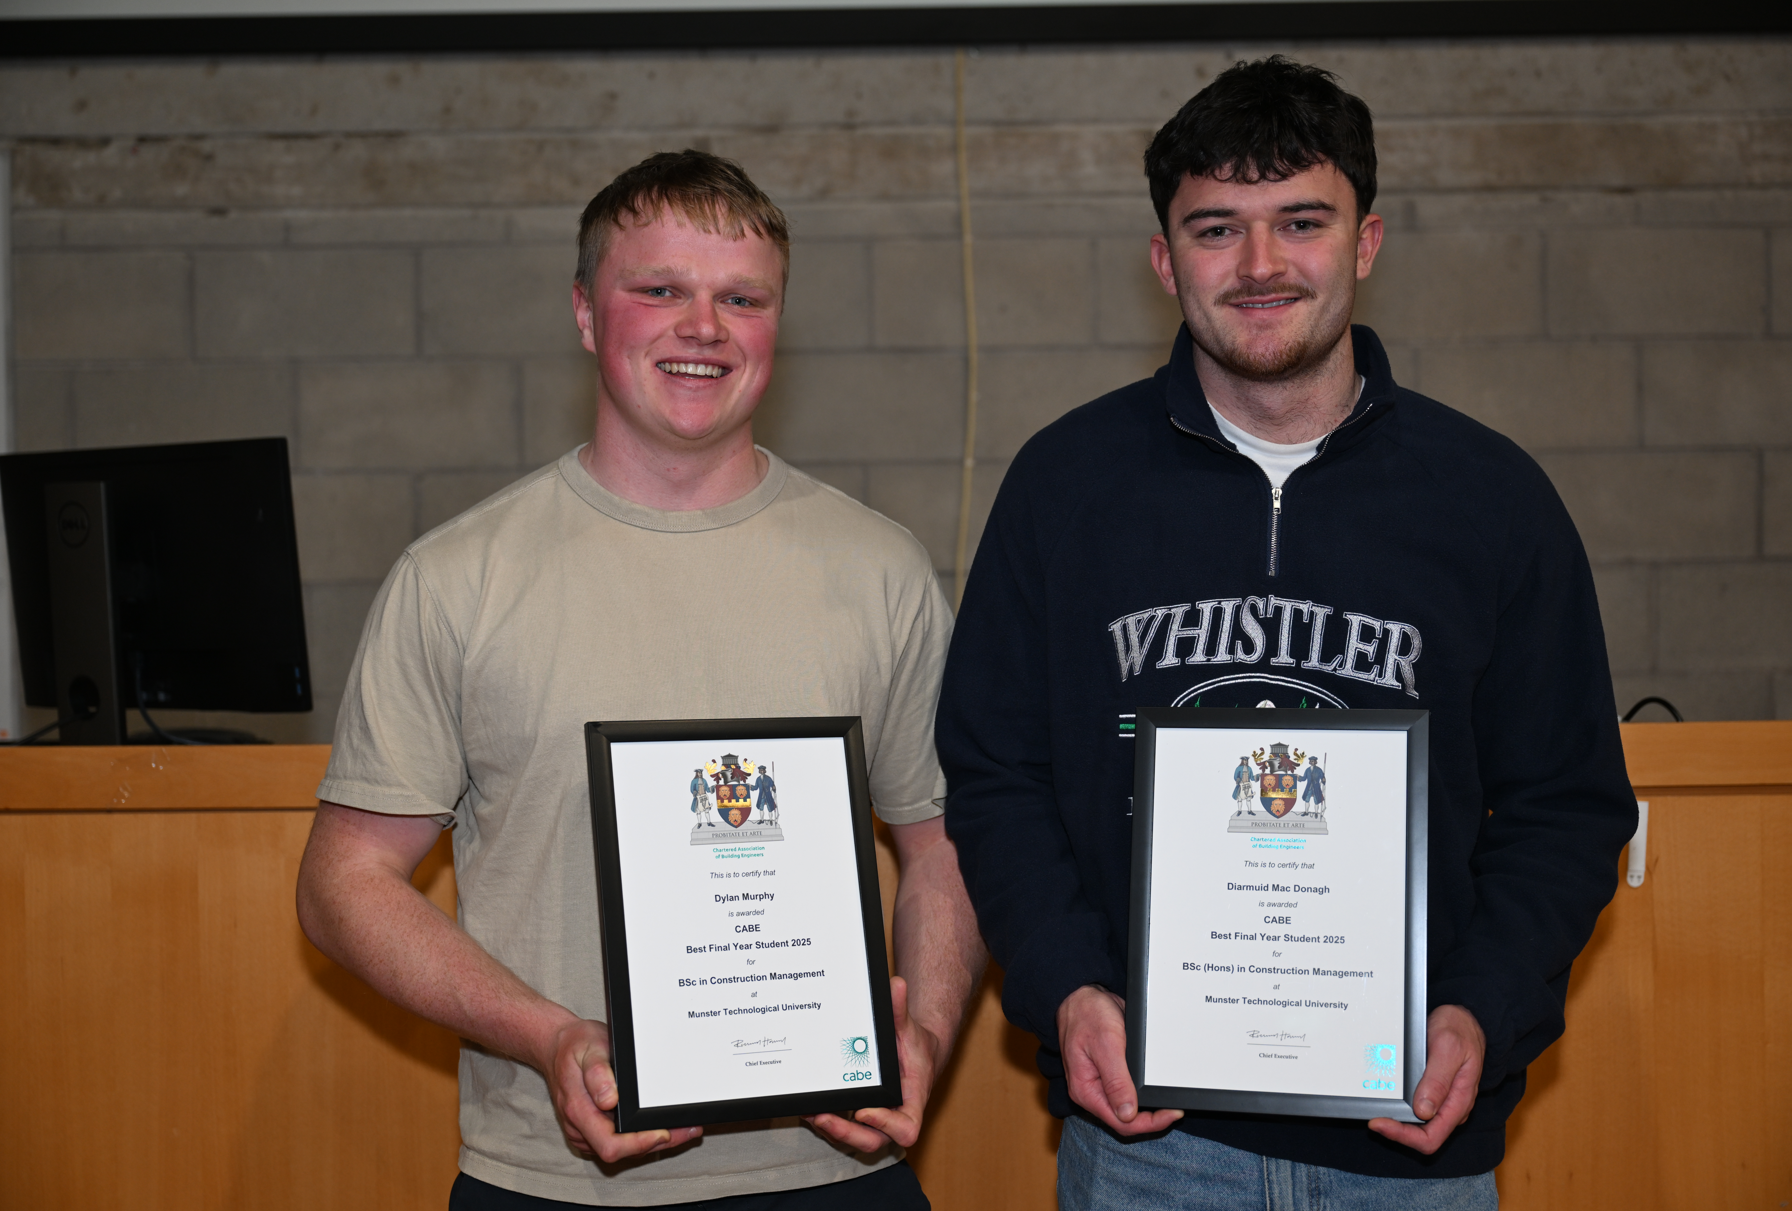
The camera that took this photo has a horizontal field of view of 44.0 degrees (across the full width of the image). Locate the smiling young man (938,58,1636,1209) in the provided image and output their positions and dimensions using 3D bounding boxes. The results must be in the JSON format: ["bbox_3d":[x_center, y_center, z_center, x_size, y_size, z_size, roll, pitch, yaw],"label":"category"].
[{"bbox_3d":[0.343,0.475,1.920,0.610,1.870,0.360,-1,1,12],"label":"smiling young man"}]

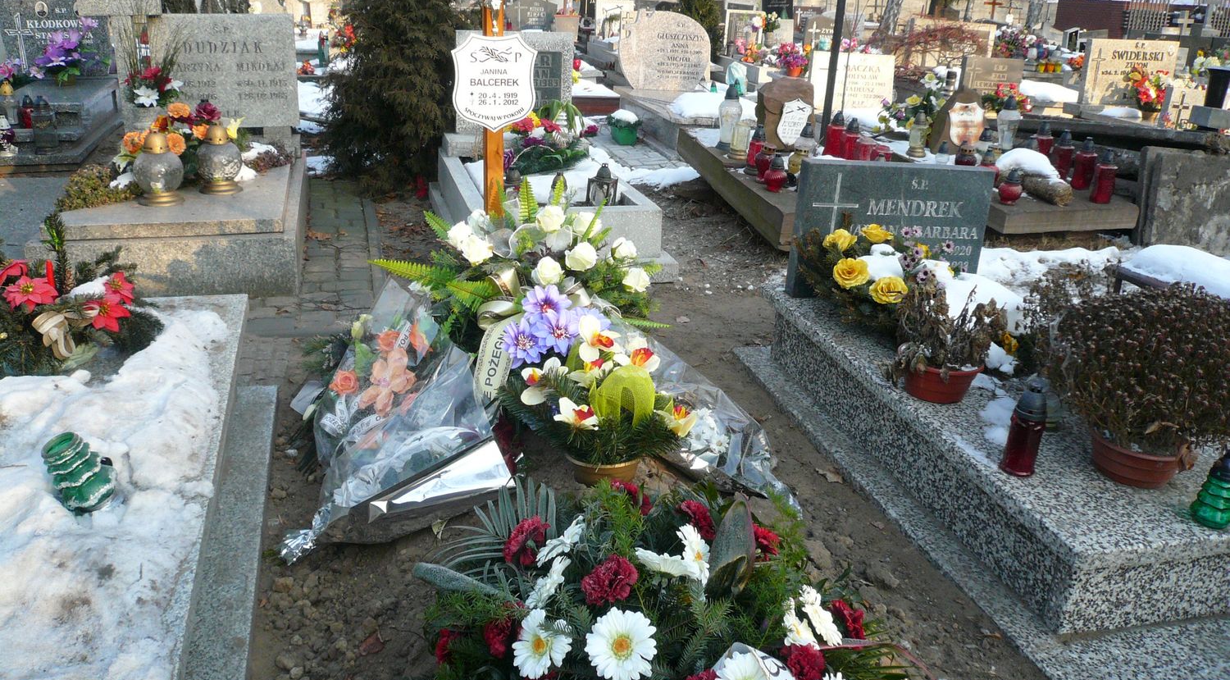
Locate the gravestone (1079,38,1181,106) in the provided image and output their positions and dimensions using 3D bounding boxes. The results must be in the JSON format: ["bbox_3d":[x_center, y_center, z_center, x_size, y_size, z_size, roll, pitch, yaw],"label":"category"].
[{"bbox_3d":[4.126,-2.163,8.045,0.849,0.502,0.080,-3,23,-15],"label":"gravestone"}]

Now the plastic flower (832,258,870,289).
[{"bbox_3d":[0.769,-0.217,3.238,0.115,0.090,0.075,8,23,13],"label":"plastic flower"}]

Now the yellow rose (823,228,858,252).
[{"bbox_3d":[0.809,-0.354,3.572,0.120,0.070,0.120,-2,41,15],"label":"yellow rose"}]

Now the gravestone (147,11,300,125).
[{"bbox_3d":[-2.146,-1.496,5.526,0.735,0.615,0.090,-3,22,-15],"label":"gravestone"}]

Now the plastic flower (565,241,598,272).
[{"bbox_3d":[-0.105,-0.261,3.110,0.100,0.085,0.085,2,22,-2],"label":"plastic flower"}]

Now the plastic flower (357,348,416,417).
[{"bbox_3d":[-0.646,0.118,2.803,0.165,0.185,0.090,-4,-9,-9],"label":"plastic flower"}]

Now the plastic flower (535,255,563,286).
[{"bbox_3d":[-0.203,-0.213,3.038,0.085,0.088,0.080,-3,-3,-15],"label":"plastic flower"}]

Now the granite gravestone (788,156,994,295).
[{"bbox_3d":[1.043,-0.407,3.764,0.736,0.502,0.066,0,21,-10],"label":"granite gravestone"}]

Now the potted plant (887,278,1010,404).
[{"bbox_3d":[0.950,-0.010,2.832,0.300,0.320,0.270,-4,23,-15],"label":"potted plant"}]

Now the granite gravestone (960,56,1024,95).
[{"bbox_3d":[3.537,-2.449,9.410,0.613,0.422,0.085,-3,22,-15],"label":"granite gravestone"}]

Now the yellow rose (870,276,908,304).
[{"bbox_3d":[0.858,-0.157,3.124,0.112,0.080,0.075,9,23,15],"label":"yellow rose"}]

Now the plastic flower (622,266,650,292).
[{"bbox_3d":[0.063,-0.185,3.039,0.088,0.075,0.080,3,22,1],"label":"plastic flower"}]

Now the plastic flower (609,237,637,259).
[{"bbox_3d":[0.027,-0.292,3.150,0.082,0.068,0.078,-3,-3,-15],"label":"plastic flower"}]

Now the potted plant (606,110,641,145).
[{"bbox_3d":[0.066,-1.579,7.324,0.240,0.250,0.240,-4,23,-15],"label":"potted plant"}]

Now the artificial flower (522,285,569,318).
[{"bbox_3d":[-0.183,-0.101,2.650,0.130,0.055,0.130,1,64,-4],"label":"artificial flower"}]

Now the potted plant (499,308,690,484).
[{"bbox_3d":[-0.065,0.144,2.741,0.460,0.370,0.360,-3,23,-15],"label":"potted plant"}]

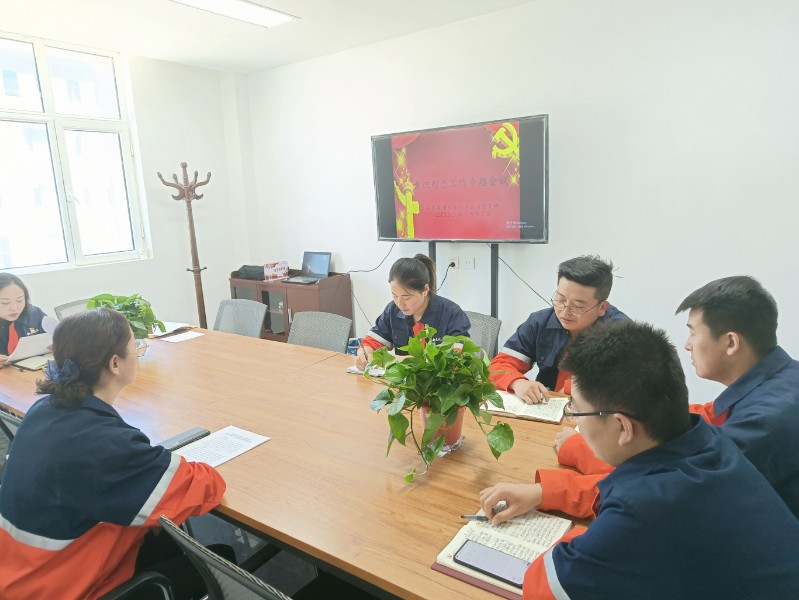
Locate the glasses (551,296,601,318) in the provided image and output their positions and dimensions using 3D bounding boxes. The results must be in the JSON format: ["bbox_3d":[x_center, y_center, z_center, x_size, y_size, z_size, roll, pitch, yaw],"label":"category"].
[{"bbox_3d":[0.622,0.007,1.891,0.142,0.048,0.140,20,32,28],"label":"glasses"}]

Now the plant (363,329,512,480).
[{"bbox_3d":[0.137,0.271,1.672,0.450,0.375,0.430,-2,11,4],"label":"plant"}]

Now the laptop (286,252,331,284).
[{"bbox_3d":[-0.837,-0.292,4.733,0.350,0.240,0.270,5,13,35],"label":"laptop"}]

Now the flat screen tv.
[{"bbox_3d":[0.400,-0.828,3.833,1.400,0.815,0.075,5,13,35],"label":"flat screen tv"}]

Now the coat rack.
[{"bbox_3d":[-1.685,-0.195,4.435,0.450,1.850,0.450,-7,12,-20],"label":"coat rack"}]

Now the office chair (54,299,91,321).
[{"bbox_3d":[-1.906,0.469,3.568,0.580,0.930,0.580,5,13,35],"label":"office chair"}]

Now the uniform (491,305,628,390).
[{"bbox_3d":[0.667,0.265,2.192,0.610,0.550,0.470,7,14,40],"label":"uniform"}]

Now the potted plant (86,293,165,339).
[{"bbox_3d":[-1.497,0.118,2.949,0.420,0.330,0.400,-8,12,-26],"label":"potted plant"}]

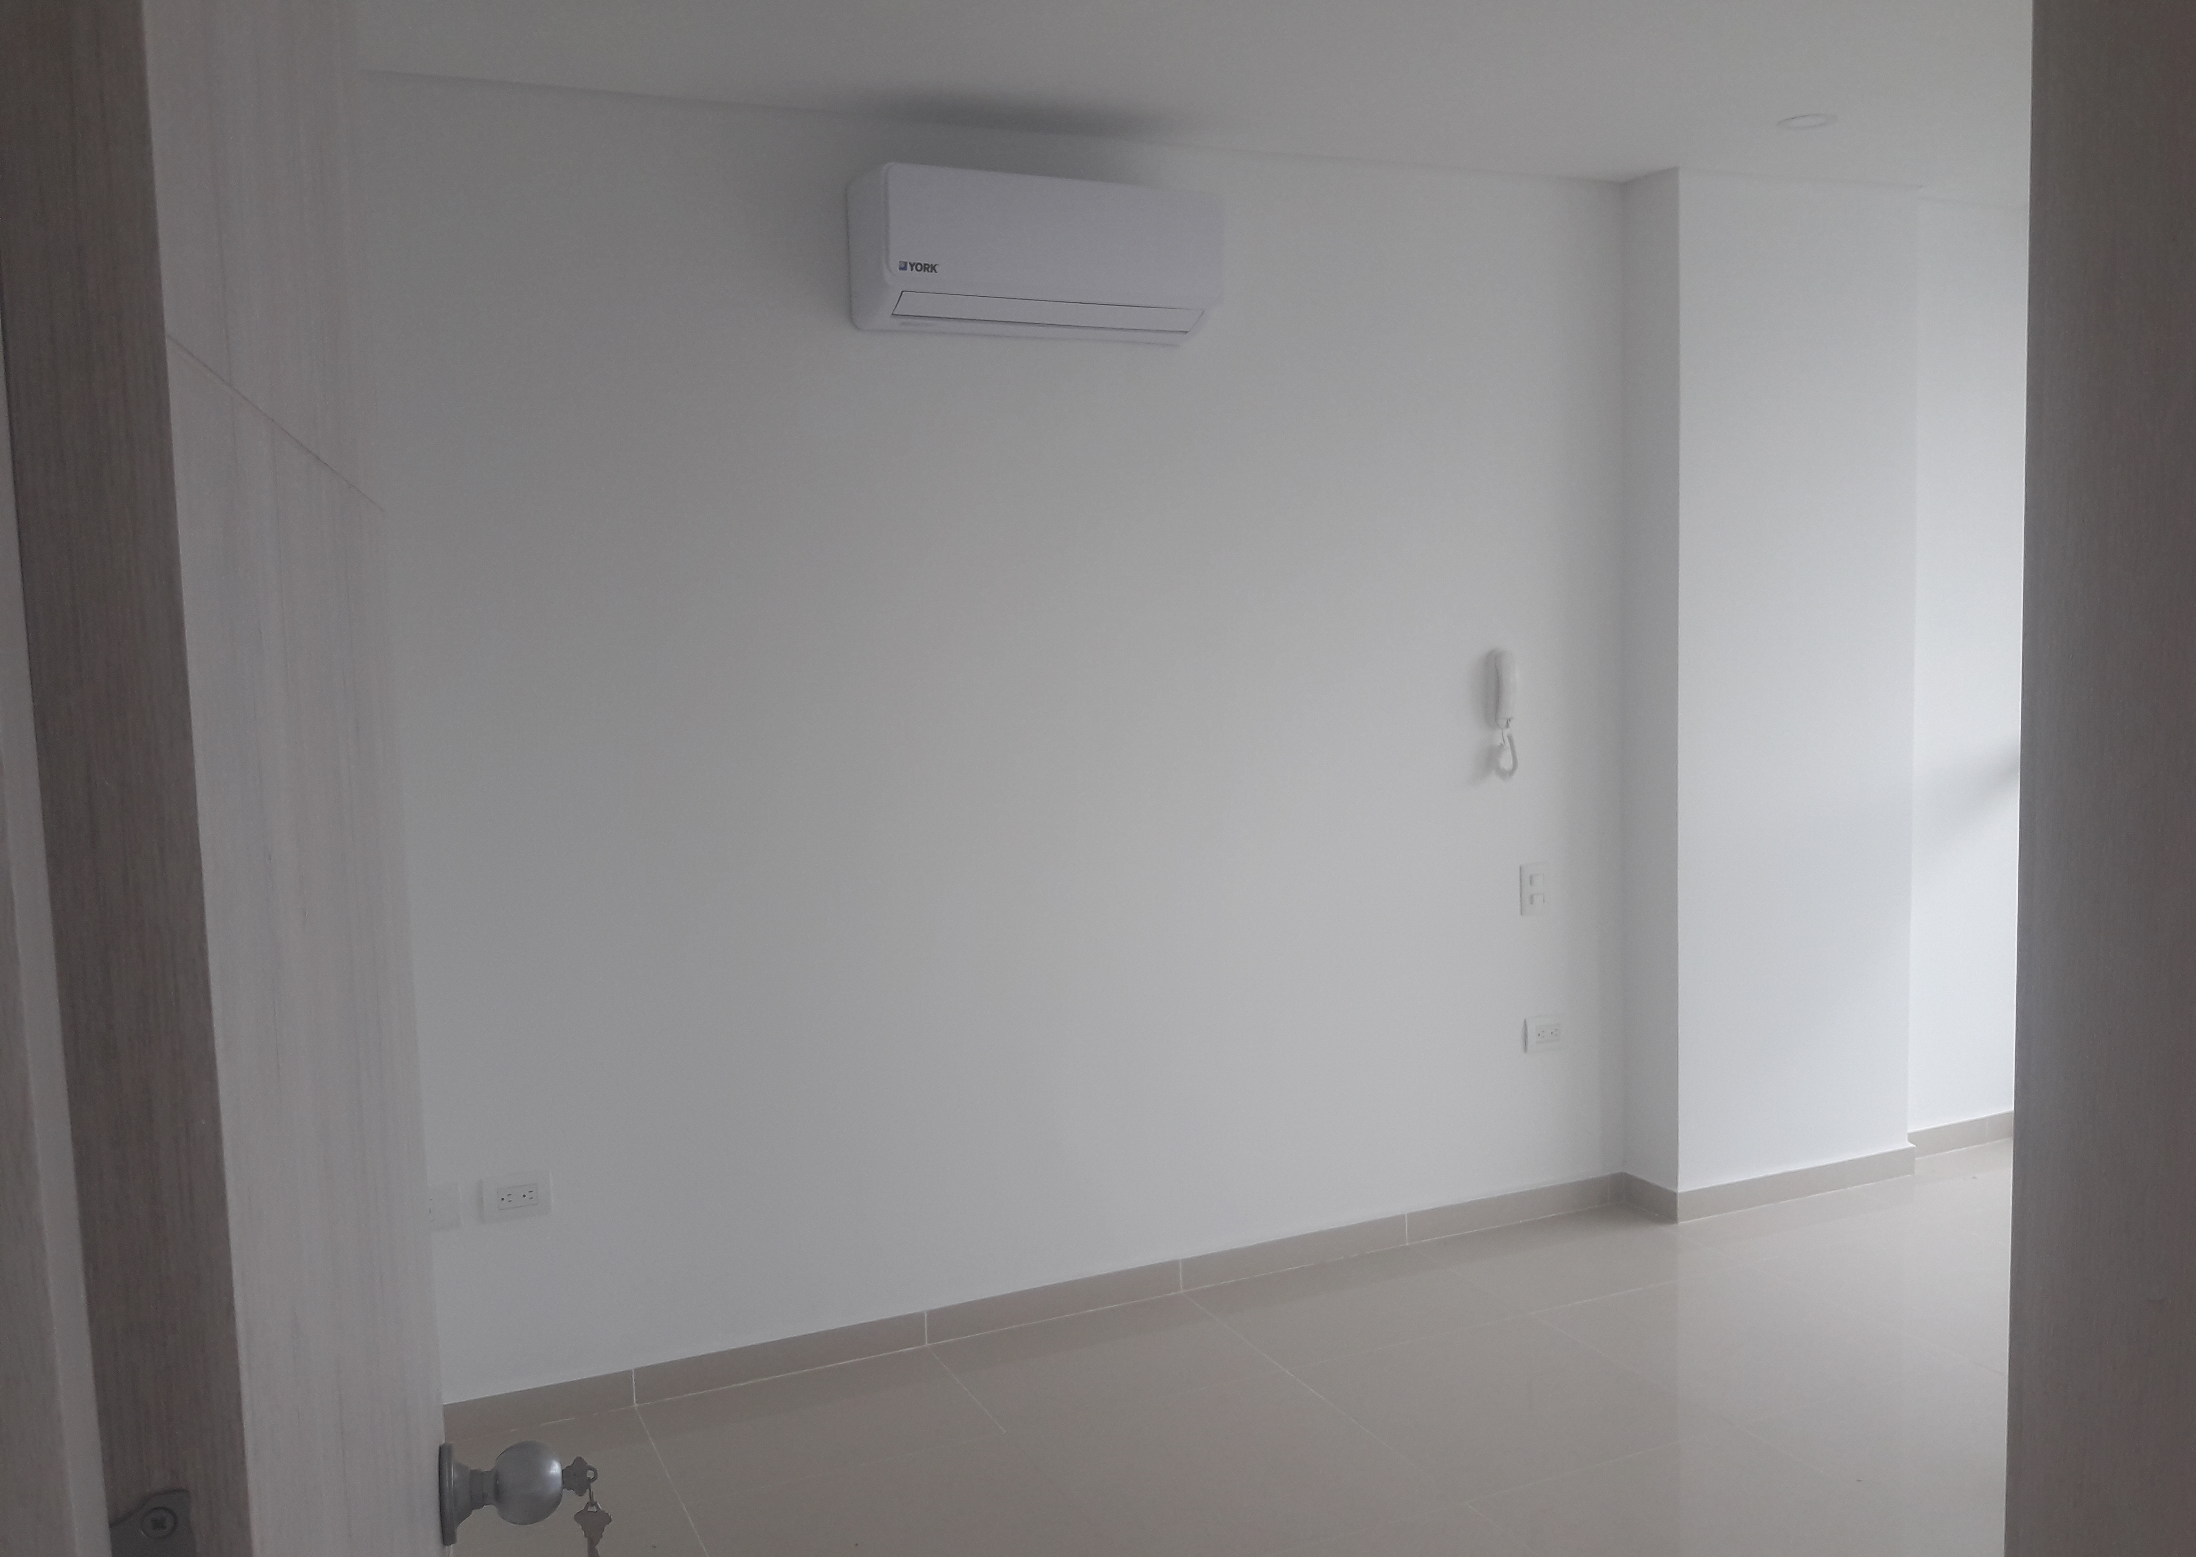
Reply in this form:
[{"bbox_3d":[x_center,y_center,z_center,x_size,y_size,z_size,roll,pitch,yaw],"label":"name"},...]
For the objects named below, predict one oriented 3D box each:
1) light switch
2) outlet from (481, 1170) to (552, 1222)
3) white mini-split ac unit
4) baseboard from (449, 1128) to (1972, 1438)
[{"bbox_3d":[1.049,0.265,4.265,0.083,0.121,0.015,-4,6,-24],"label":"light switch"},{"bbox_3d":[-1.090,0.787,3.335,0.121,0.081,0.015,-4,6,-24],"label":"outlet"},{"bbox_3d":[-0.113,-1.032,3.536,0.731,0.285,0.194,-4,6,-24],"label":"white mini-split ac unit"},{"bbox_3d":[0.644,1.085,4.045,4.075,0.076,0.199,-4,6,-24],"label":"baseboard"}]

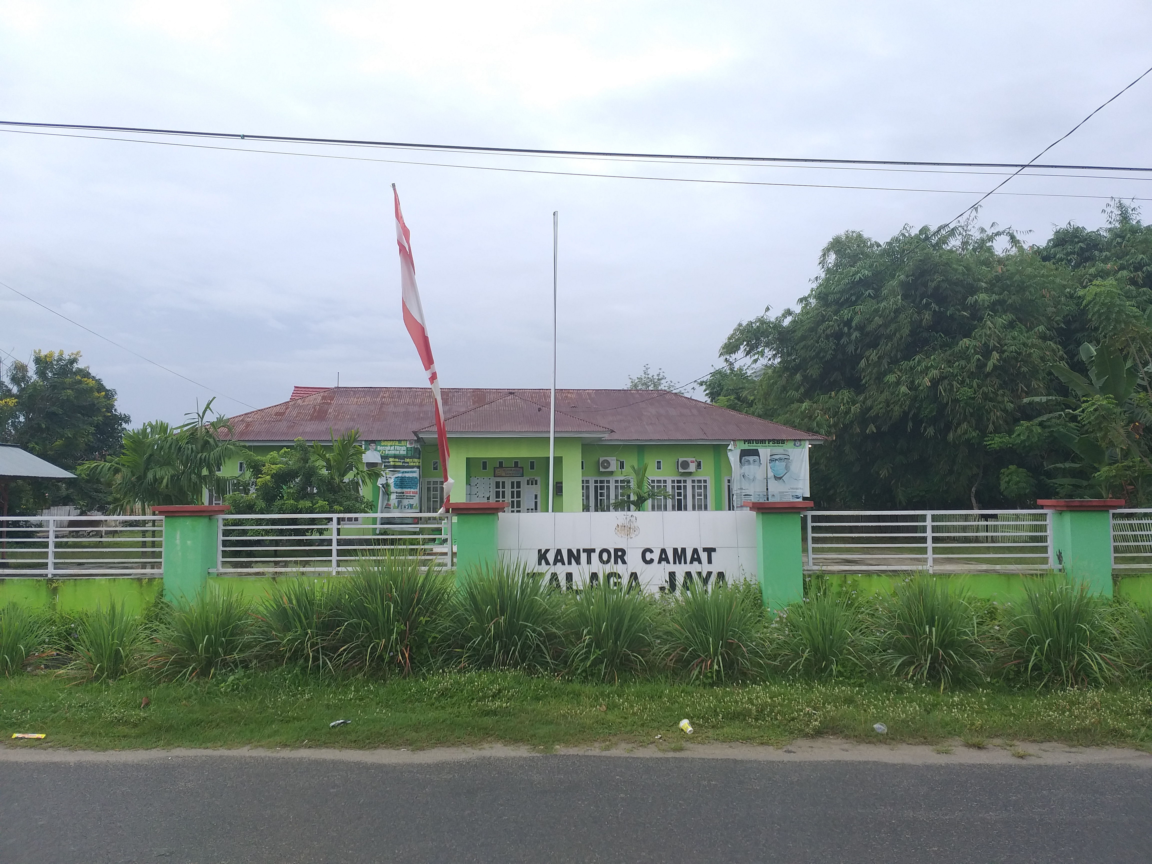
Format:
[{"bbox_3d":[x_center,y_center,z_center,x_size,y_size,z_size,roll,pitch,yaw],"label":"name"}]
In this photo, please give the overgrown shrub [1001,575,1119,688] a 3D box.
[{"bbox_3d":[3.850,1.519,6.905,0.950,0.820,0.880,0,-4,1],"label":"overgrown shrub"}]

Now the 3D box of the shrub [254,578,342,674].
[{"bbox_3d":[-2.397,1.616,7.512,0.820,0.780,0.800,0,-4,1],"label":"shrub"}]

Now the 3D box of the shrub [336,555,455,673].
[{"bbox_3d":[-1.563,1.557,7.460,0.980,0.990,0.850,0,-3,3],"label":"shrub"}]

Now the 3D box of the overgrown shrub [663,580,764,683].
[{"bbox_3d":[1.123,1.569,7.117,0.850,0.780,0.820,0,-4,1],"label":"overgrown shrub"}]

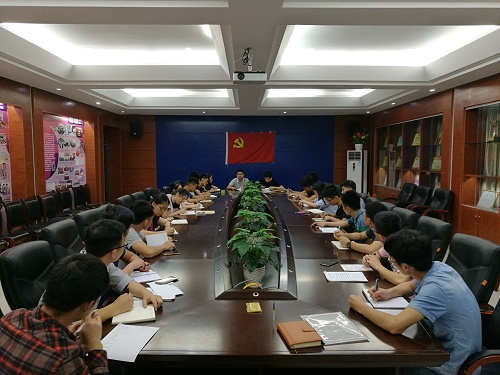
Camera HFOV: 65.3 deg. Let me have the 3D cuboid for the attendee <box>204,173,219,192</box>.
[{"bbox_3d":[-0.914,0.312,8.192,0.750,1.180,0.500,0,5,2],"label":"attendee"}]

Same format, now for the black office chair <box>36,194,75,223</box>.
[{"bbox_3d":[-3.350,0.585,6.898,0.580,0.910,0.570,0,4,0],"label":"black office chair"}]

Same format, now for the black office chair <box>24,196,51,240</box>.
[{"bbox_3d":[-3.327,0.626,6.349,0.580,0.910,0.570,0,4,0],"label":"black office chair"}]

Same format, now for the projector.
[{"bbox_3d":[-0.002,-1.220,4.341,0.370,0.125,0.290,0,4,0],"label":"projector"}]

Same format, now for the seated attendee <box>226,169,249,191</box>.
[{"bbox_3d":[-0.282,0.225,8.894,0.560,1.240,0.800,0,5,-1],"label":"seated attendee"}]

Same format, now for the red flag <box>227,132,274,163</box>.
[{"bbox_3d":[0.021,-1.160,11.545,1.440,0.960,0.040,0,5,-1],"label":"red flag"}]

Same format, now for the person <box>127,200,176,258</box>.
[{"bbox_3d":[-0.995,0.703,3.487,0.720,1.180,0.550,-1,4,-12],"label":"person"}]

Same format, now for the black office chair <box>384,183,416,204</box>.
[{"bbox_3d":[3.135,0.445,8.169,0.640,1.000,0.600,-1,4,-10],"label":"black office chair"}]

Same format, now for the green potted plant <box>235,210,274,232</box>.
[{"bbox_3d":[0.035,0.400,3.389,0.360,0.400,0.360,0,4,0],"label":"green potted plant"}]

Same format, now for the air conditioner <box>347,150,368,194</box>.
[{"bbox_3d":[3.023,-0.191,11.056,0.500,1.720,0.320,4,6,44],"label":"air conditioner"}]

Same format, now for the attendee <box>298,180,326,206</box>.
[{"bbox_3d":[1.172,0.482,6.459,0.720,1.180,0.520,0,4,0],"label":"attendee"}]

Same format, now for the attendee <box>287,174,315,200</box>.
[{"bbox_3d":[1.068,0.398,7.455,0.720,1.200,0.520,0,4,0],"label":"attendee"}]

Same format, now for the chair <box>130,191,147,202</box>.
[{"bbox_3d":[-1.291,0.614,5.634,0.650,1.060,0.620,0,5,-1],"label":"chair"}]

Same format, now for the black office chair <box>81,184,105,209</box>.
[{"bbox_3d":[-3.437,0.467,8.493,0.580,0.910,0.570,0,4,0],"label":"black office chair"}]

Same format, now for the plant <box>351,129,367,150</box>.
[{"bbox_3d":[3.073,-1.327,10.965,0.420,0.560,0.420,4,6,44],"label":"plant"}]

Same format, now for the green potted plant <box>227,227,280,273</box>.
[{"bbox_3d":[0.031,0.452,2.545,0.360,0.390,0.360,0,5,-1],"label":"green potted plant"}]

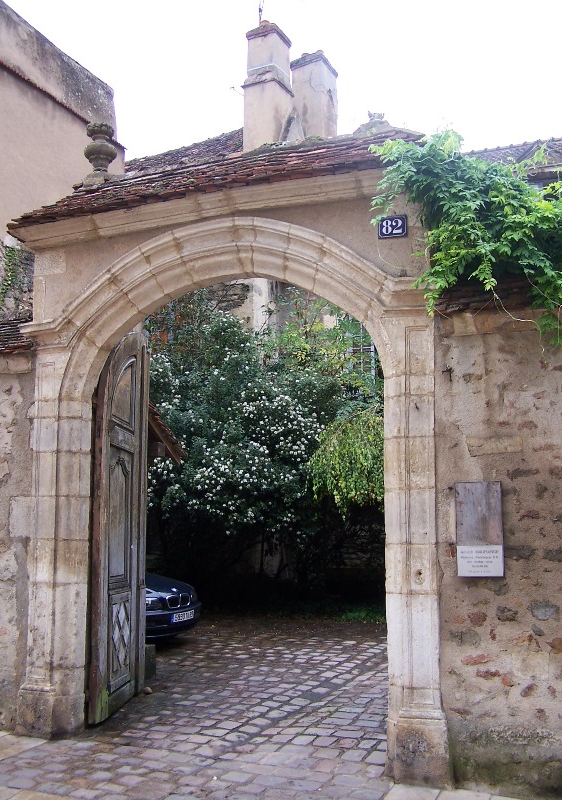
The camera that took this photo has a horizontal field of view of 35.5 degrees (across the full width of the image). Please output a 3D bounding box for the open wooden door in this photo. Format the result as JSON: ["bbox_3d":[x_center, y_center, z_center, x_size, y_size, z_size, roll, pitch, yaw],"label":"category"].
[{"bbox_3d":[-1.374,0.993,7.490,0.090,3.120,1.250,-1,-6,8],"label":"open wooden door"}]

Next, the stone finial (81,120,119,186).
[{"bbox_3d":[-1.488,-2.009,7.201,0.275,0.530,0.275,0,-6,0],"label":"stone finial"}]

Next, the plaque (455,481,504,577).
[{"bbox_3d":[1.240,0.806,5.485,0.283,0.590,0.035,-3,-7,22],"label":"plaque"}]

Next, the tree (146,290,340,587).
[{"bbox_3d":[-0.730,0.715,13.500,3.500,4.750,3.200,0,-6,-3],"label":"tree"}]

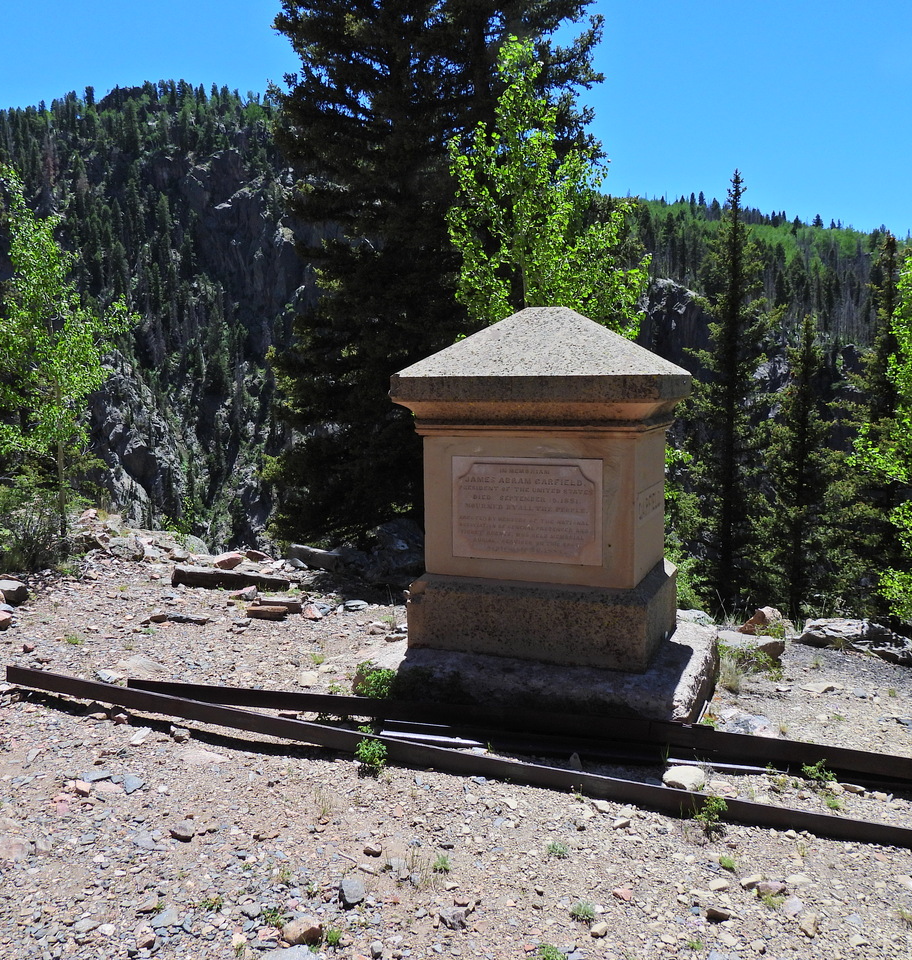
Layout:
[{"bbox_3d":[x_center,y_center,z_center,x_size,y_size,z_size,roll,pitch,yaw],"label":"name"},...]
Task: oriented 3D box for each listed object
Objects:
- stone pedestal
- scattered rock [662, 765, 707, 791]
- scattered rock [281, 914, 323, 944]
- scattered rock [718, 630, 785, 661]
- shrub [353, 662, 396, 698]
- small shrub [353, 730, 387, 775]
[{"bbox_3d":[0.672,-0.041,6.237,1.692,2.281,1.495,2,6,22],"label":"stone pedestal"},{"bbox_3d":[1.217,1.582,4.722,0.225,0.100,0.150,1,6,15],"label":"scattered rock"},{"bbox_3d":[-0.602,1.733,3.446,0.150,0.075,0.105,-1,6,-11],"label":"scattered rock"},{"bbox_3d":[2.338,1.314,6.988,0.520,0.170,0.330,2,6,19],"label":"scattered rock"},{"bbox_3d":[-0.563,1.377,6.178,0.280,0.240,0.240,-1,6,-5],"label":"shrub"},{"bbox_3d":[-0.483,1.510,4.991,0.170,0.210,0.160,-1,6,-6],"label":"small shrub"}]

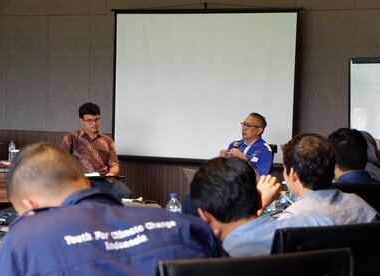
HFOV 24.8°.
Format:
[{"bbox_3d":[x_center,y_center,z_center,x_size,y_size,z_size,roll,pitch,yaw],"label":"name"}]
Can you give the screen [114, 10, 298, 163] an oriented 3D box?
[{"bbox_3d":[0.119,-0.544,9.125,2.090,1.619,0.070,2,3,22],"label":"screen"}]

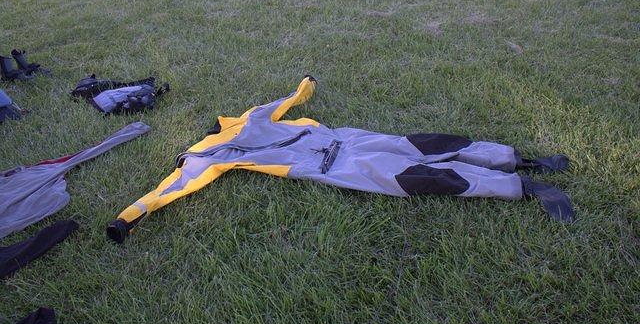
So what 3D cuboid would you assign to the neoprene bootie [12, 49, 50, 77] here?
[{"bbox_3d":[-1.905,-0.655,3.391,0.250,0.170,0.100,6,30,10],"label":"neoprene bootie"}]

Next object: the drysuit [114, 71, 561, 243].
[{"bbox_3d":[0.227,-0.104,2.449,1.804,0.150,1.627,3,30,5],"label":"drysuit"}]

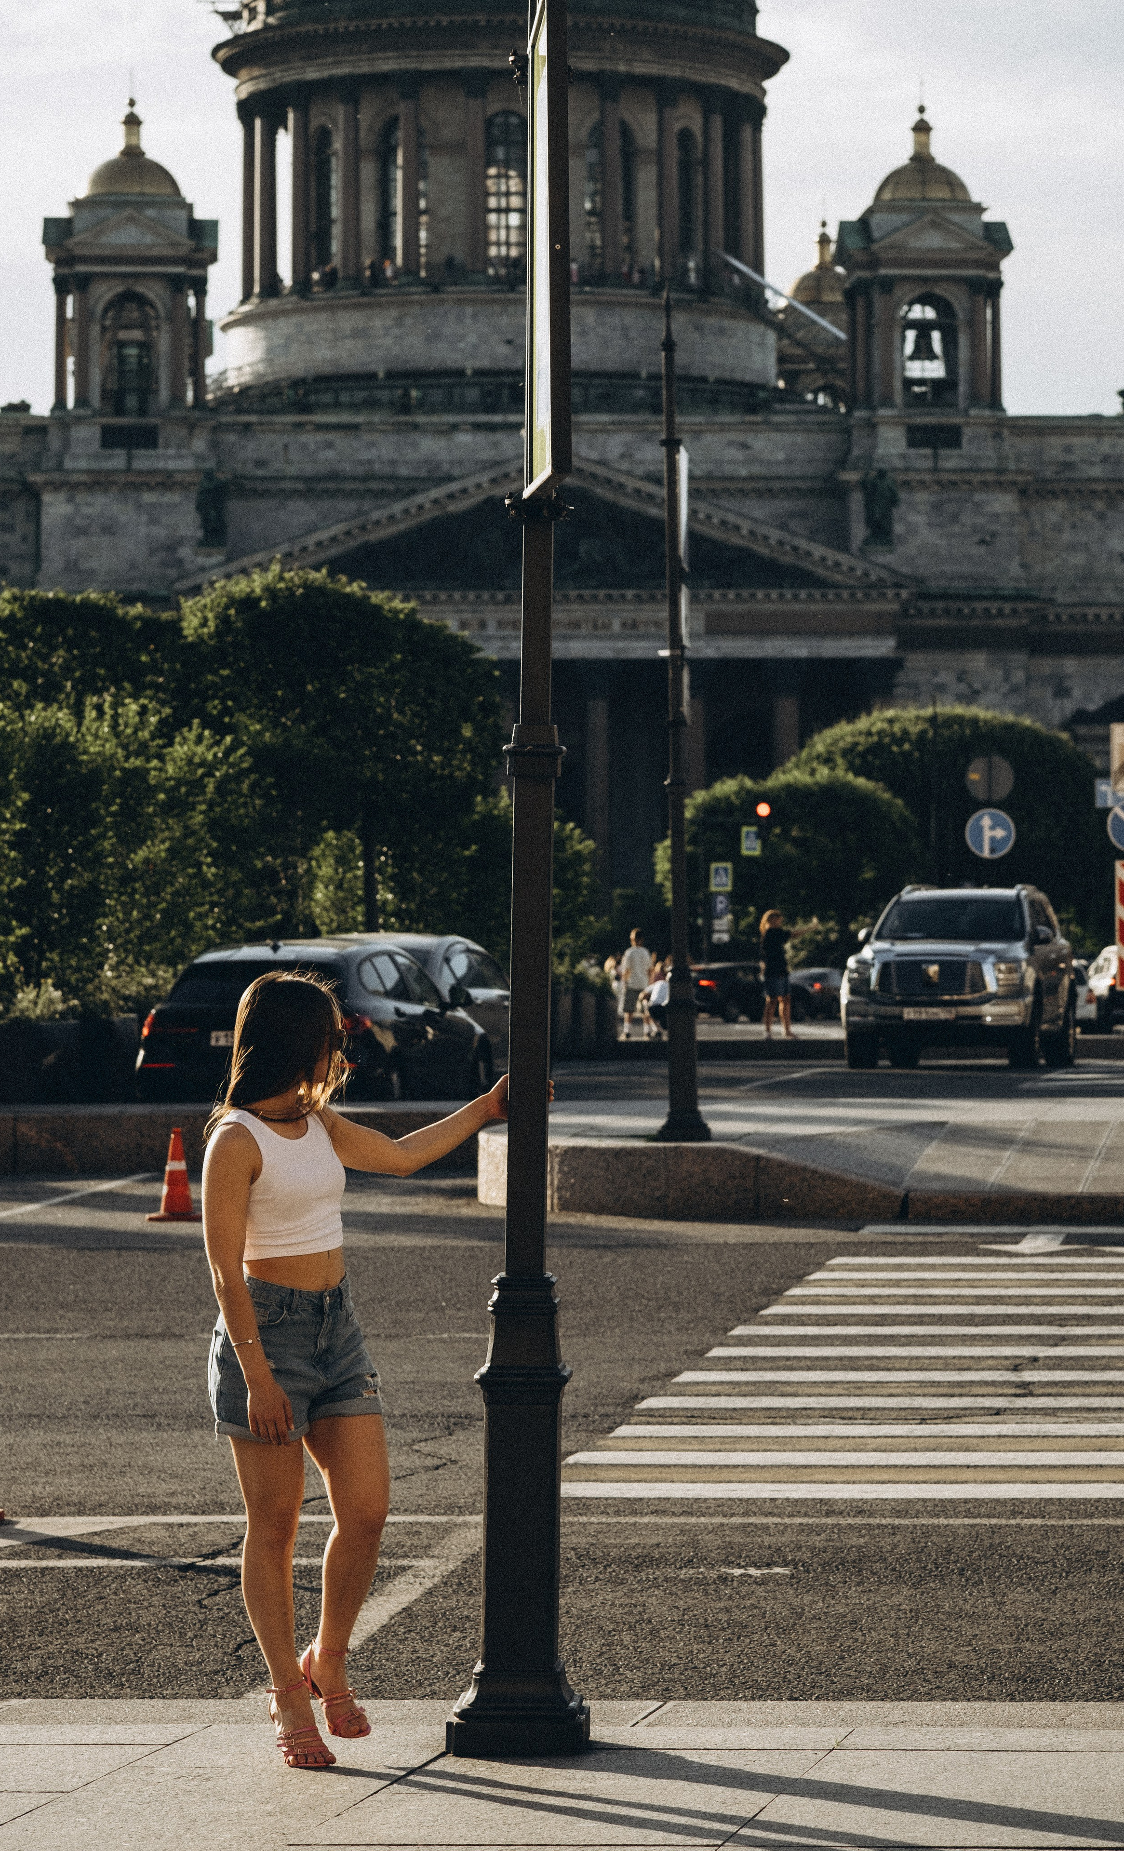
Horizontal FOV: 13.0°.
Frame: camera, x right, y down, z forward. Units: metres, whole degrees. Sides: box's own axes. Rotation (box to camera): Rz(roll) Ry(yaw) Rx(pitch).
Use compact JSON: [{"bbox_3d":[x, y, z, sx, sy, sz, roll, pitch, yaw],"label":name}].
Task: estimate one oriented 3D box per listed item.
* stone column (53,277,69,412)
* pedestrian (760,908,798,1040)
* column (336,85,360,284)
[{"bbox_3d":[-31.182,-36.200,307.200,1.100,8.400,1.100,0,0,-4],"label":"stone column"},{"bbox_3d":[2.766,0.613,62.500,0.500,1.660,0.480,0,0,0],"label":"pedestrian"},{"bbox_3d":[-13.908,-48.588,323.900,1.450,13.500,1.450,0,0,-4],"label":"column"}]

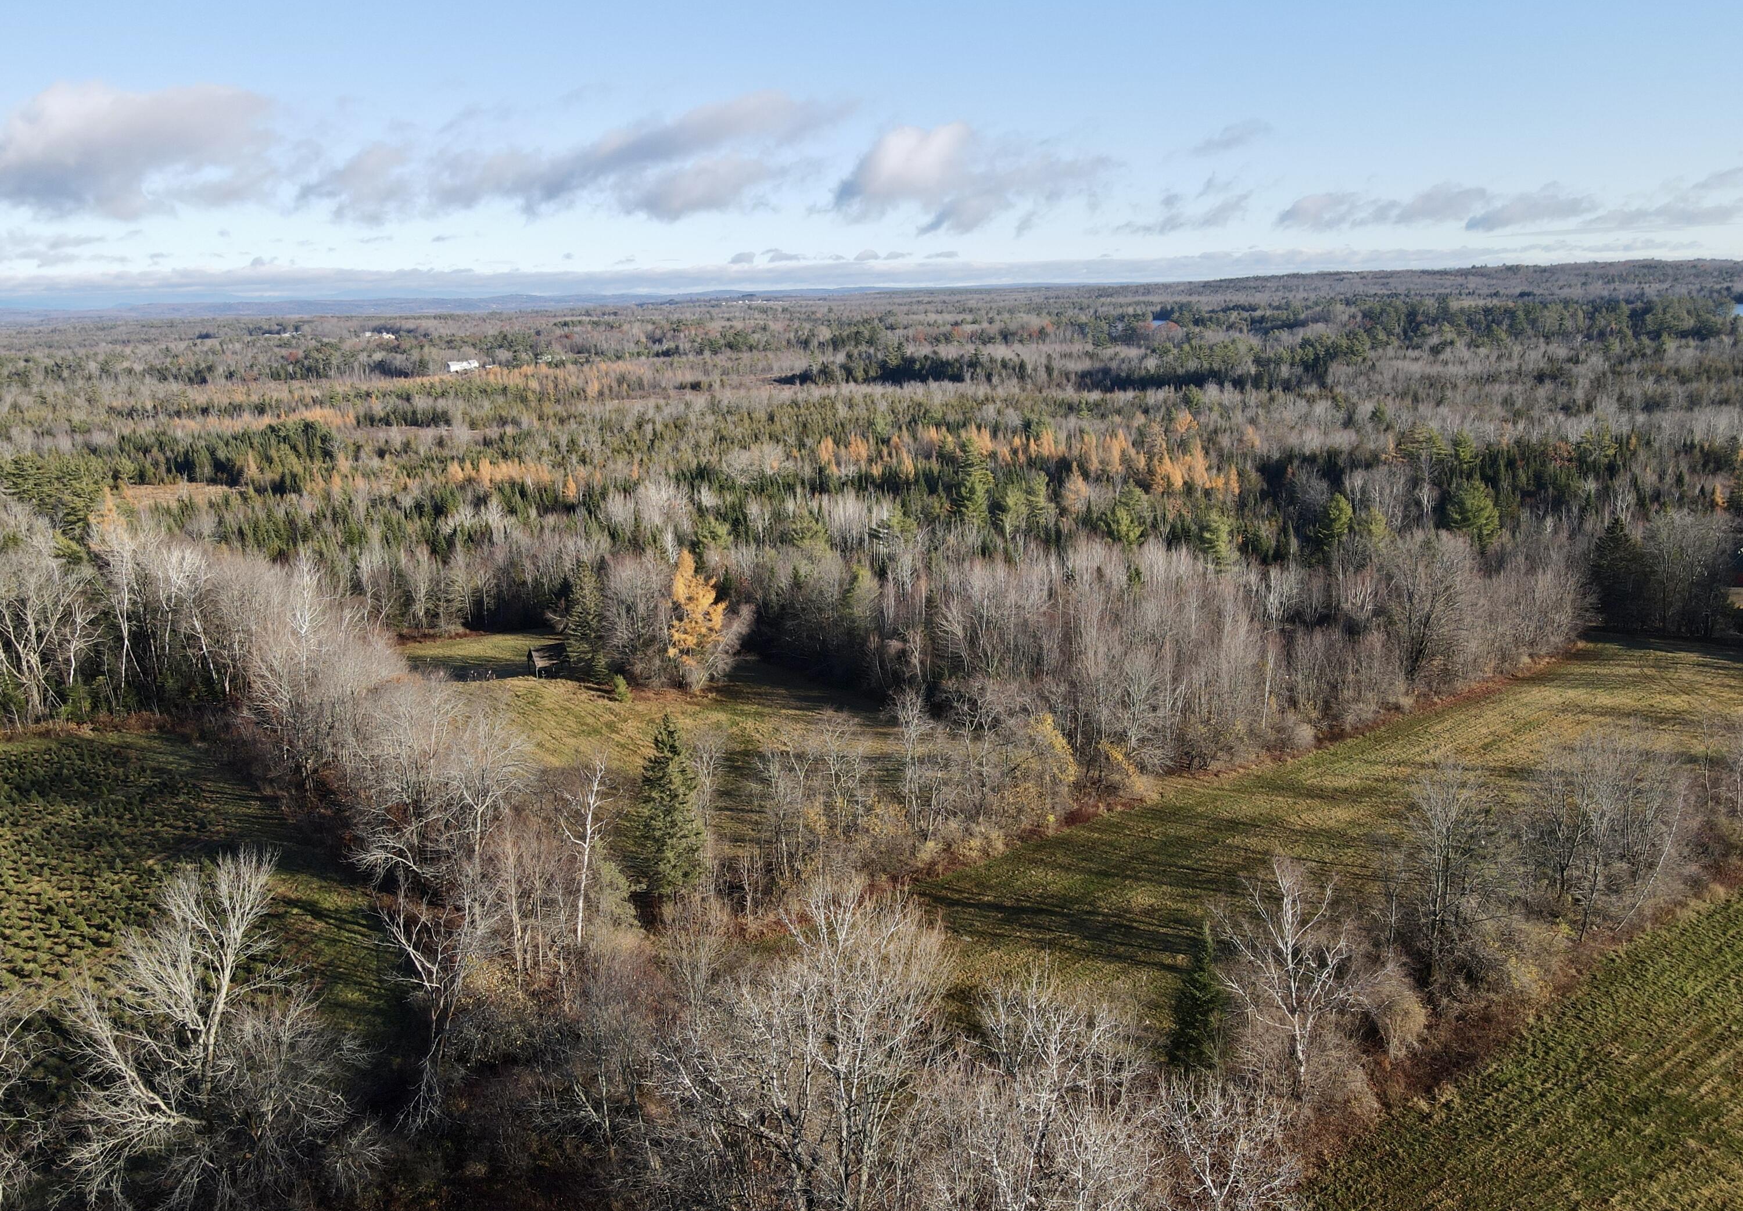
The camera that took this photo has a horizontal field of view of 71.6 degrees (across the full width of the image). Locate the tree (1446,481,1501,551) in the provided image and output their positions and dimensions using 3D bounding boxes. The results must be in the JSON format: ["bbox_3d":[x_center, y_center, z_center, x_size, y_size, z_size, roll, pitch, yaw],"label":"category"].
[{"bbox_3d":[95.870,-10.390,194.440,8.980,19.000,8.980,-1,14,0],"label":"tree"}]

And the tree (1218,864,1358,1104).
[{"bbox_3d":[25.830,23.320,75.170,8.730,16.250,7.850,-1,14,0],"label":"tree"}]

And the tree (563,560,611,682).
[{"bbox_3d":[-38.150,2.290,162.000,6.390,16.460,6.390,-1,14,0],"label":"tree"}]

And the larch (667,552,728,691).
[{"bbox_3d":[-22.750,1.740,158.380,7.850,18.670,7.850,-1,14,0],"label":"larch"}]

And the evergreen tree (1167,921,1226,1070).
[{"bbox_3d":[20.930,25.400,77.870,3.860,11.080,3.860,-1,14,0],"label":"evergreen tree"}]

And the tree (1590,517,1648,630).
[{"bbox_3d":[108.080,-4.430,174.720,8.470,16.760,8.470,-1,14,0],"label":"tree"}]

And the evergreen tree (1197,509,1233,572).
[{"bbox_3d":[51.350,-5.410,181.990,6.320,17.500,6.320,-1,14,0],"label":"evergreen tree"}]

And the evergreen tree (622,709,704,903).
[{"bbox_3d":[-17.730,17.140,102.180,6.880,16.650,6.880,-1,14,0],"label":"evergreen tree"}]

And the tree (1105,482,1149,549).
[{"bbox_3d":[44.140,-12.510,210.190,7.960,17.500,7.960,-1,14,0],"label":"tree"}]

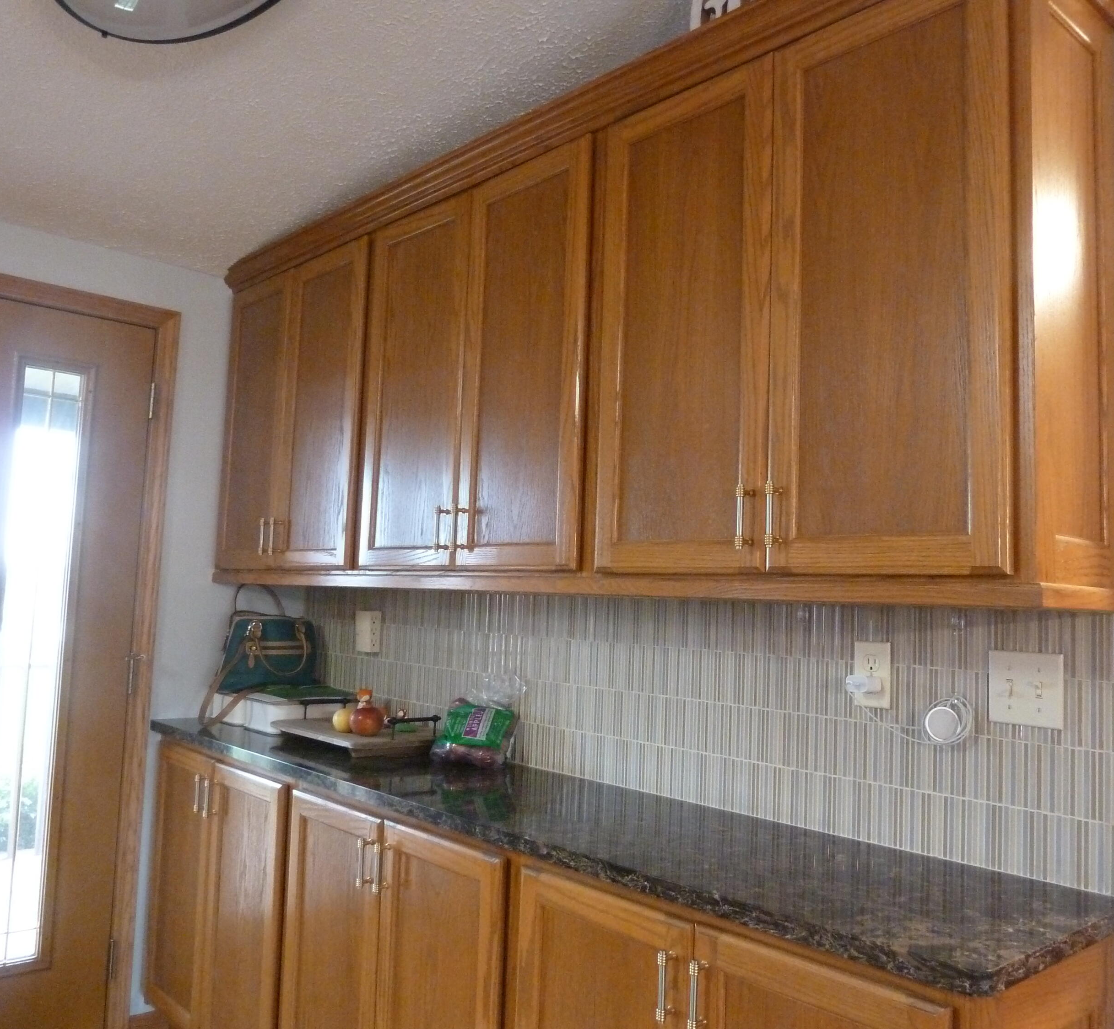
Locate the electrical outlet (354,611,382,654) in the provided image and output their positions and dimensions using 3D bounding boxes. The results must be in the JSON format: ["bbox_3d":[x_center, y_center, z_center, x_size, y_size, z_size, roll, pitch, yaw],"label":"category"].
[{"bbox_3d":[-0.559,0.348,2.943,0.038,0.118,0.081,6,-7,-42],"label":"electrical outlet"}]

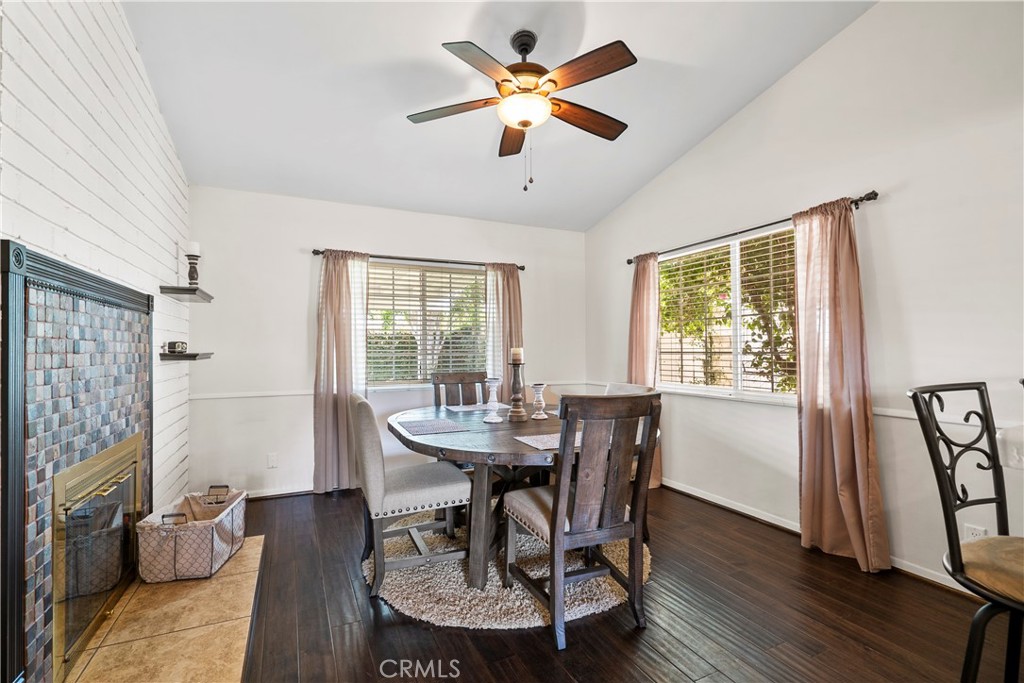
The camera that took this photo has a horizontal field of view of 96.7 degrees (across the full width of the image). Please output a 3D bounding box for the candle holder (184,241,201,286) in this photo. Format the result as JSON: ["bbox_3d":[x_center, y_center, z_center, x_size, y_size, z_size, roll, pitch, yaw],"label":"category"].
[{"bbox_3d":[-2.218,-0.510,3.162,0.092,0.370,0.092,0,-1,-26],"label":"candle holder"}]

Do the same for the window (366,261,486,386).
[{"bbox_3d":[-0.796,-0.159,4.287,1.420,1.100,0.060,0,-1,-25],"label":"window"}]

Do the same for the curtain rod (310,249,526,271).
[{"bbox_3d":[-0.775,-0.745,4.224,1.990,0.050,0.070,0,-1,-24],"label":"curtain rod"}]

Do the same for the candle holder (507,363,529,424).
[{"bbox_3d":[0.030,0.307,2.808,0.120,0.360,0.120,0,-1,0],"label":"candle holder"}]

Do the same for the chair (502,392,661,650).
[{"bbox_3d":[0.295,0.733,2.132,0.510,1.000,0.580,0,-1,-19],"label":"chair"}]

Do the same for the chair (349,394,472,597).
[{"bbox_3d":[-0.576,0.771,2.536,0.590,0.970,0.460,0,-1,-26],"label":"chair"}]

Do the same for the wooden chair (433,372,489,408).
[{"bbox_3d":[-0.328,0.764,3.585,0.500,1.000,0.570,0,-1,-25],"label":"wooden chair"}]

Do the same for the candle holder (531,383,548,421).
[{"bbox_3d":[0.177,0.386,2.932,0.108,0.212,0.108,-1,-1,0],"label":"candle holder"}]

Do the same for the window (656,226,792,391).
[{"bbox_3d":[1.602,-0.172,3.344,0.080,1.140,1.440,0,-1,-26],"label":"window"}]

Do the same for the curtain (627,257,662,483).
[{"bbox_3d":[1.177,0.242,4.103,0.130,2.020,0.420,0,-1,-25],"label":"curtain"}]

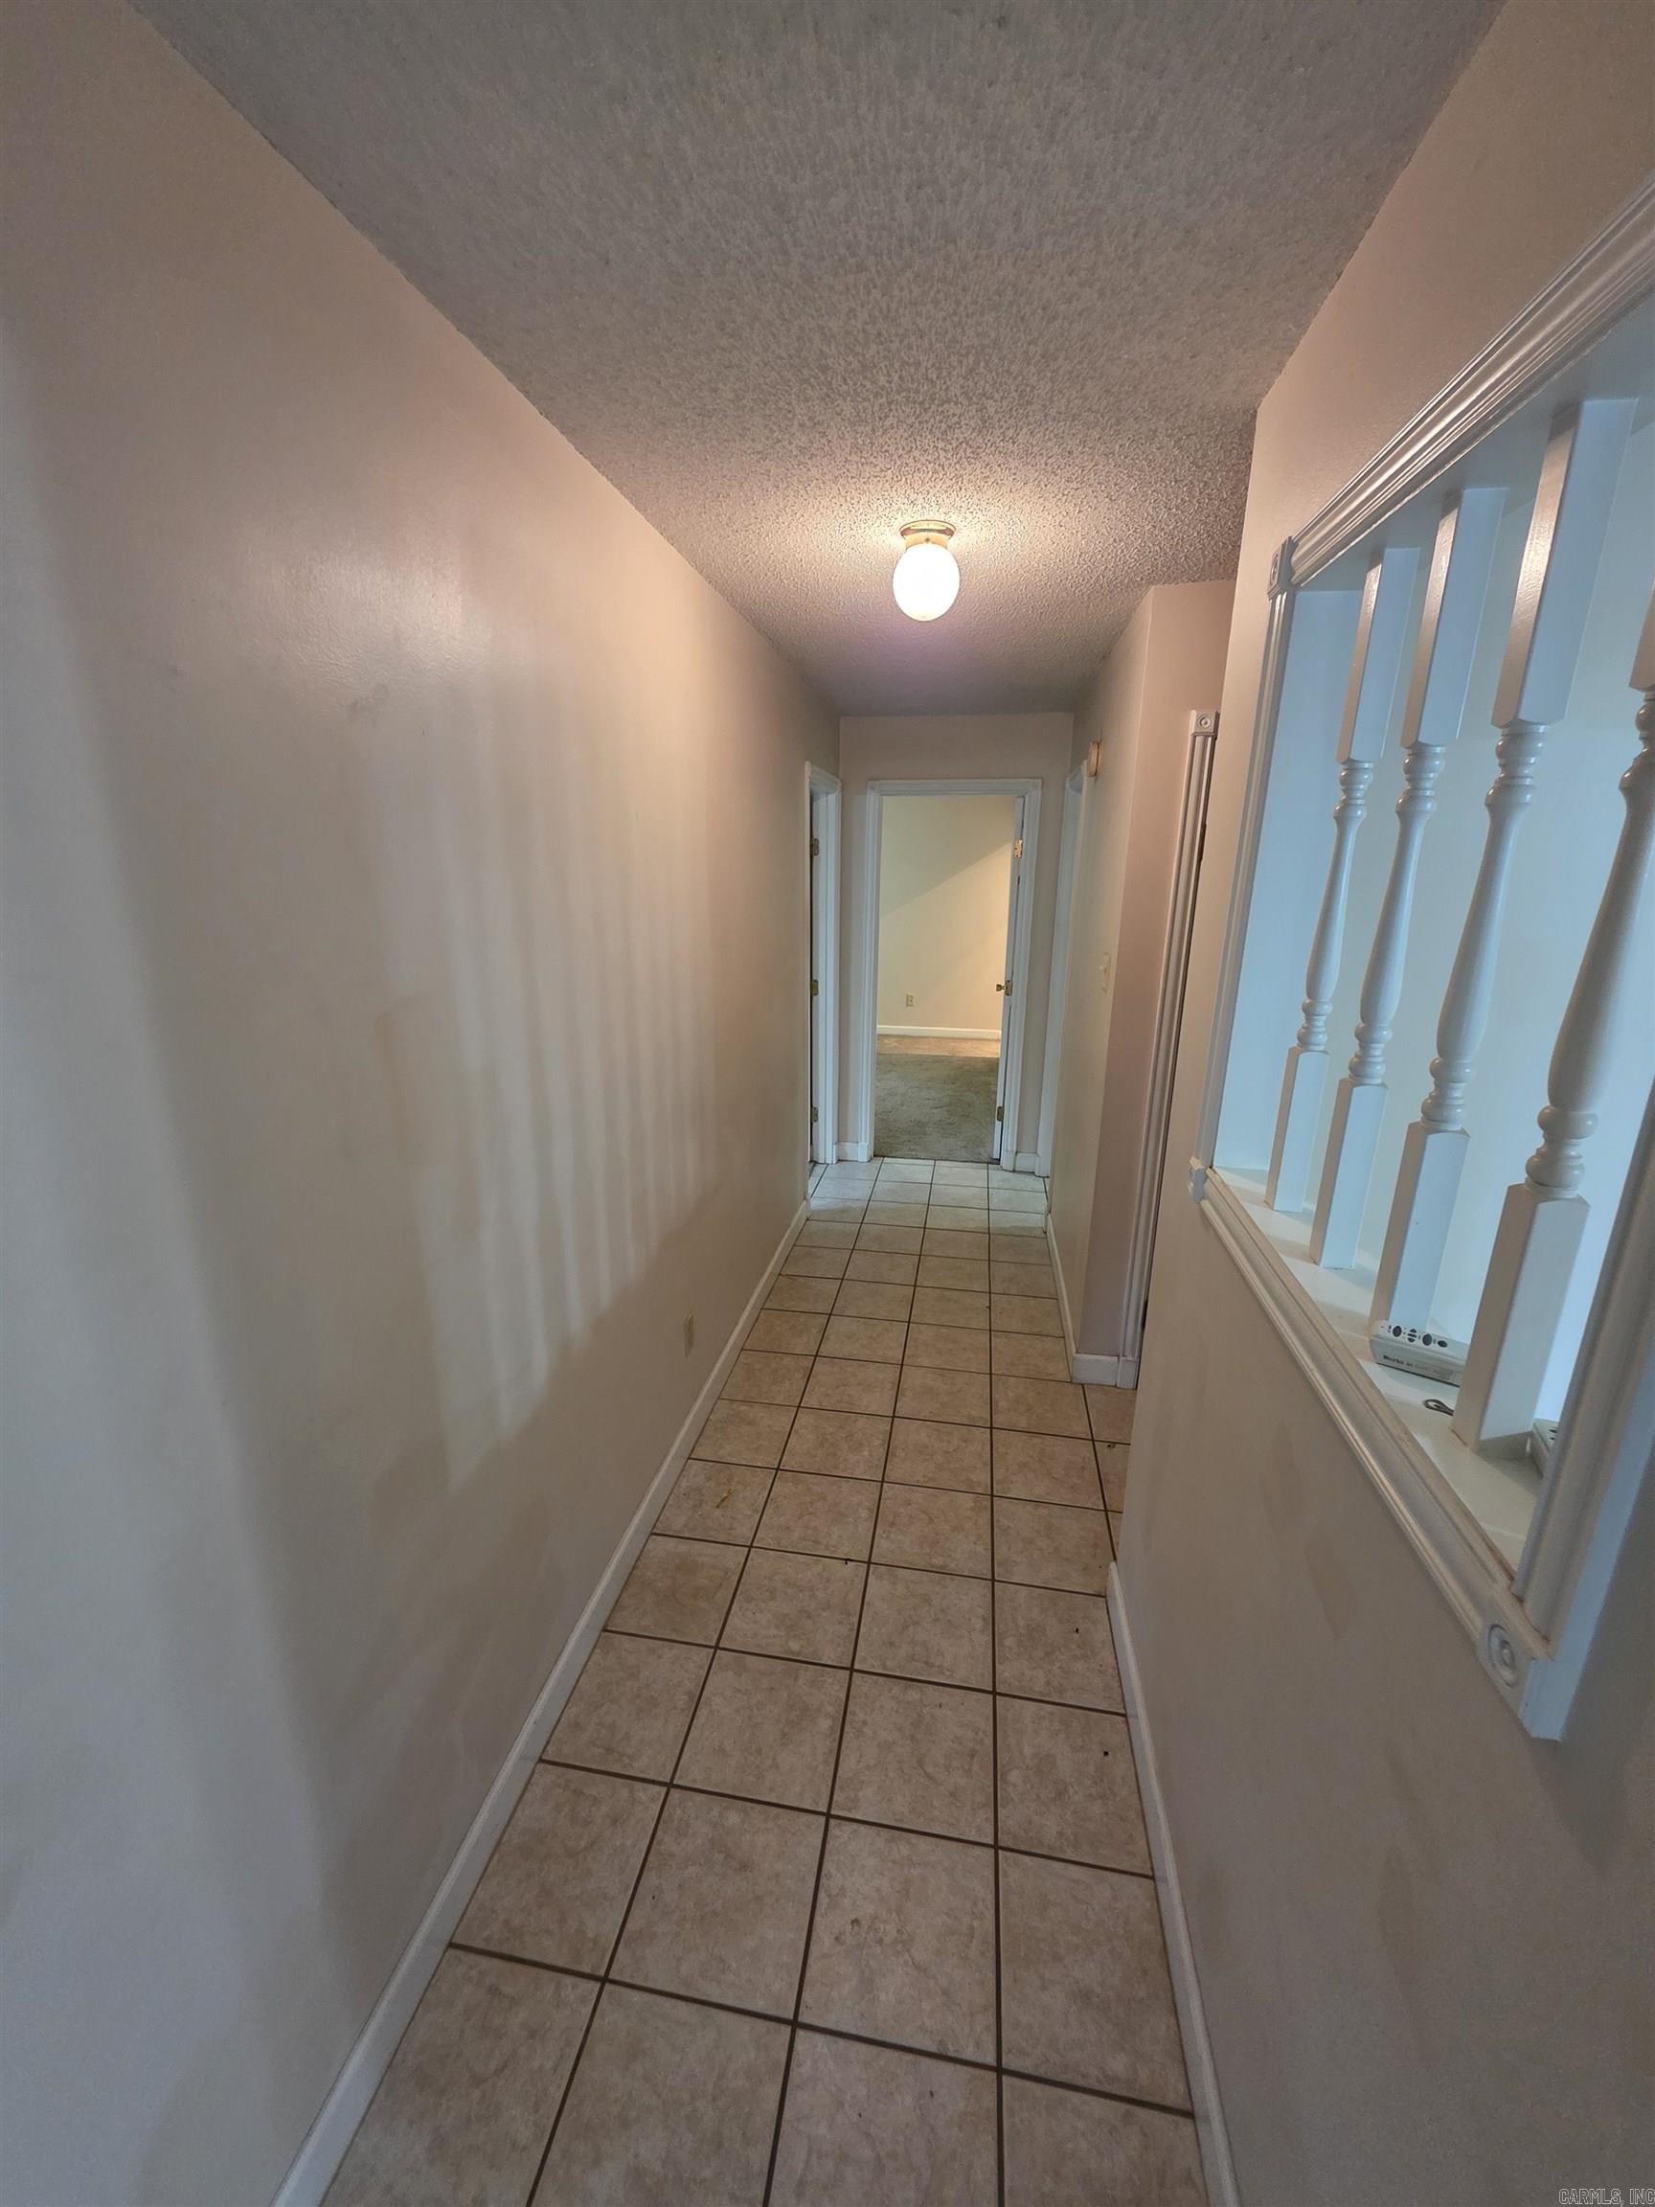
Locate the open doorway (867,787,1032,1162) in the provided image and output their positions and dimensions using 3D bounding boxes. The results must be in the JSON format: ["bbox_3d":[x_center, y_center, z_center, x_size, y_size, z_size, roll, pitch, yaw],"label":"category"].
[{"bbox_3d":[0.661,-0.642,4.635,0.810,2.070,0.140,3,16,10],"label":"open doorway"}]

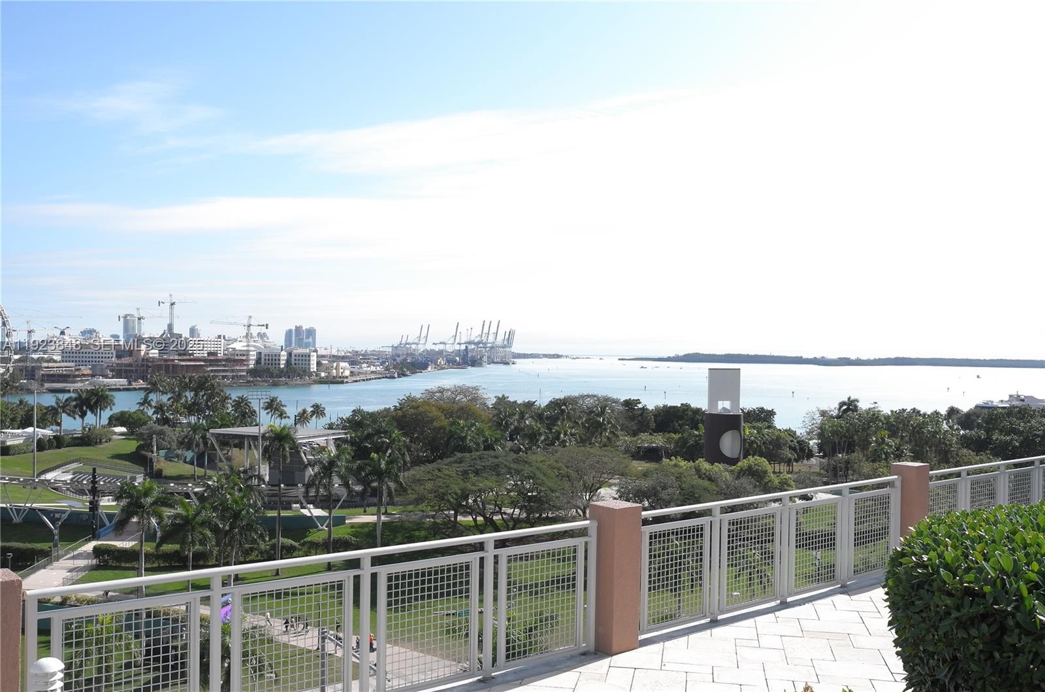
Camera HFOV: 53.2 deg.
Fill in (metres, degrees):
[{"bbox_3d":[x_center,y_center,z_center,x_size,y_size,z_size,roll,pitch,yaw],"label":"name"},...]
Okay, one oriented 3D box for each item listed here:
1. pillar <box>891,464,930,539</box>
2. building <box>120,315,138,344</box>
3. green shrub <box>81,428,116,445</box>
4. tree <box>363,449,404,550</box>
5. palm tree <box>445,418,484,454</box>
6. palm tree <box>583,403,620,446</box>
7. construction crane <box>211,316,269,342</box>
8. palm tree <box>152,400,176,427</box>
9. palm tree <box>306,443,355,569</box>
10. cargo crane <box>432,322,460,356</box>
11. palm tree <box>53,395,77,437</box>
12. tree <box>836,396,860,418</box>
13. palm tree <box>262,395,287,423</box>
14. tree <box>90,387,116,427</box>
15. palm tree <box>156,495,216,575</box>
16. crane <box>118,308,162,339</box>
[{"bbox_3d":[4.550,1.990,12.270,0.310,1.180,0.310,1,0,-43],"label":"pillar"},{"bbox_3d":[-1694.723,-46.632,4500.000,60.000,162.000,45.000,1,0,0],"label":"building"},{"bbox_3d":[-113.890,24.232,280.000,5.500,4.800,8.500,1,0,0],"label":"green shrub"},{"bbox_3d":[-20.327,23.391,150.500,6.200,16.200,6.200,1,0,0],"label":"tree"},{"bbox_3d":[-13.019,24.737,229.957,8.644,17.404,8.644,1,0,0],"label":"palm tree"},{"bbox_3d":[19.481,24.190,259.950,9.364,19.868,9.364,1,0,0],"label":"palm tree"},{"bbox_3d":[-282.140,1.820,1039.820,70.000,63.940,4.000,1,0,-39],"label":"construction crane"},{"bbox_3d":[-115.403,24.666,334.962,7.869,15.217,7.869,1,0,0],"label":"palm tree"},{"bbox_3d":[-27.220,22.774,147.000,7.000,17.400,7.000,1,0,0],"label":"palm tree"},{"bbox_3d":[-200.188,-7.029,2720.000,74.000,100.000,27.000,1,0,-17],"label":"cargo crane"},{"bbox_3d":[-147.139,23.248,334.962,8.000,15.006,8.000,1,0,0],"label":"palm tree"},{"bbox_3d":[106.100,25.620,339.950,7.400,18.220,7.400,1,0,0],"label":"tree"},{"bbox_3d":[-90.540,25.330,379.960,8.800,14.340,8.800,1,0,0],"label":"palm tree"},{"bbox_3d":[-141.370,22.590,349.950,8.000,17.210,8.000,1,0,0],"label":"tree"},{"bbox_3d":[-35.257,24.089,108.958,5.974,16.756,5.974,1,0,0],"label":"palm tree"},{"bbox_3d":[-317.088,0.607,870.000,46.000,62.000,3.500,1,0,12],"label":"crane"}]

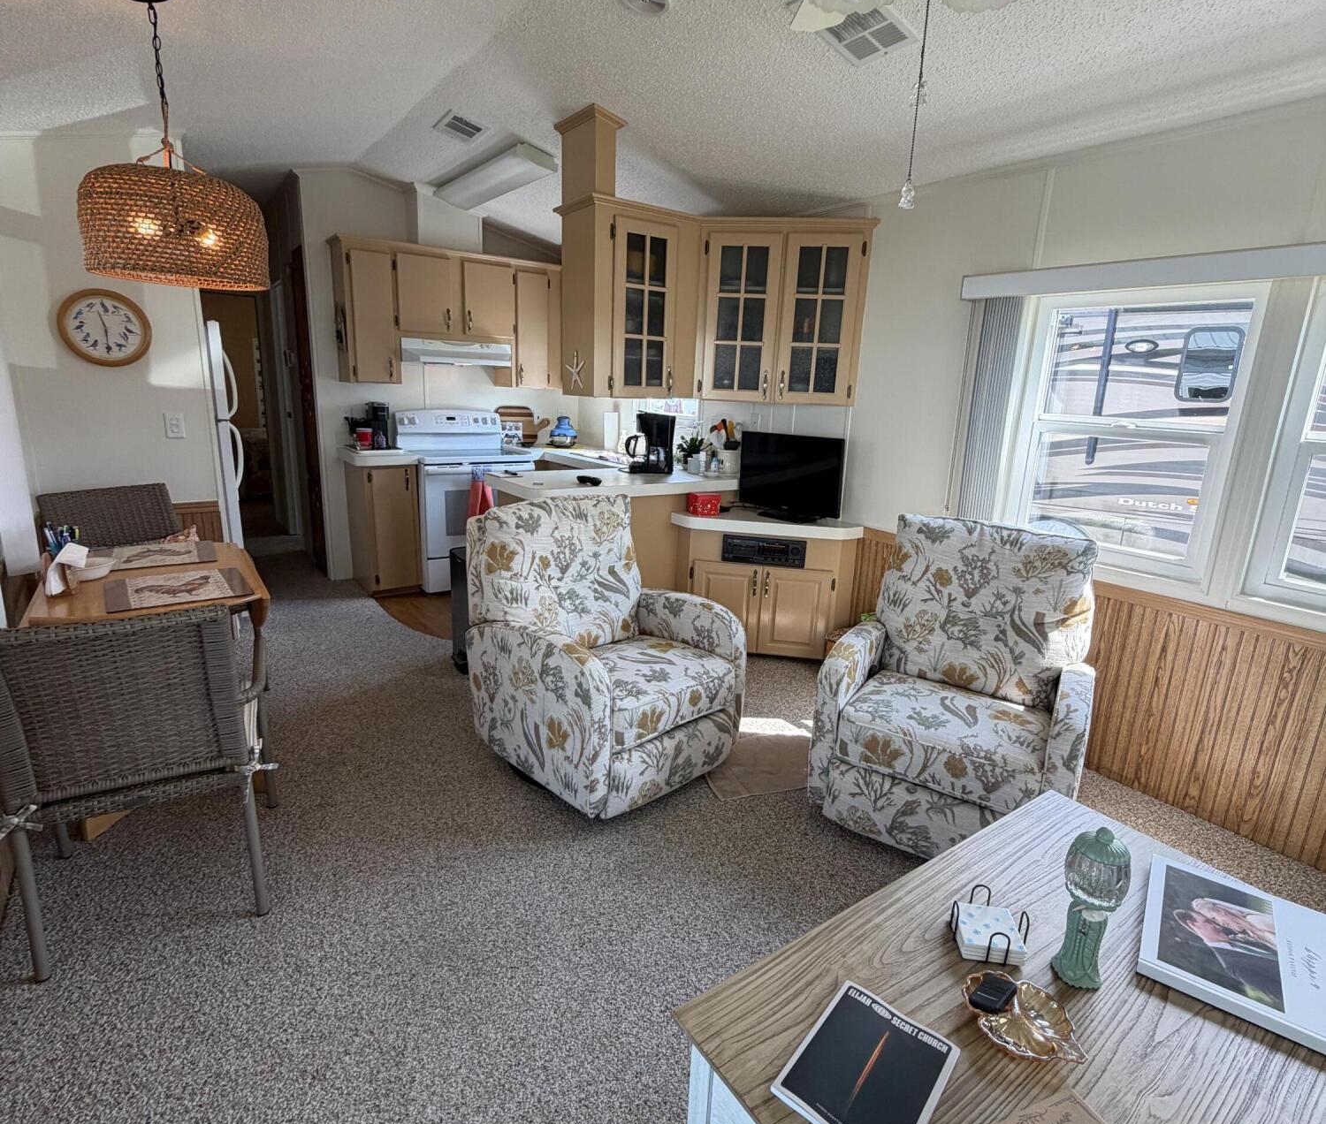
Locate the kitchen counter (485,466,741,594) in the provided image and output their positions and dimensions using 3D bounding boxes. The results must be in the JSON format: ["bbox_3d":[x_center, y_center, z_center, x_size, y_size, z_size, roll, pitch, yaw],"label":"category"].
[{"bbox_3d":[-0.237,-0.039,4.119,1.350,0.914,0.670,-8,17,-35],"label":"kitchen counter"}]

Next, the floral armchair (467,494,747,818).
[{"bbox_3d":[-0.226,0.273,2.767,0.870,0.980,0.760,16,19,42],"label":"floral armchair"}]

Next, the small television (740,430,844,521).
[{"bbox_3d":[0.659,-0.447,3.740,0.620,0.420,0.180,15,19,43],"label":"small television"}]

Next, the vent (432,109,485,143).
[{"bbox_3d":[-1.019,-2.178,3.602,0.195,0.030,0.300,6,9,-37],"label":"vent"}]

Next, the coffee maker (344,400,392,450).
[{"bbox_3d":[-1.936,-0.896,4.695,0.270,0.320,0.260,-8,18,-35],"label":"coffee maker"}]

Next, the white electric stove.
[{"bbox_3d":[-1.401,-0.453,5.056,0.760,1.180,0.680,-8,17,-35],"label":"white electric stove"}]

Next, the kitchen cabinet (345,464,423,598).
[{"bbox_3d":[-1.886,-0.253,4.821,0.345,0.870,0.590,-8,17,-35],"label":"kitchen cabinet"}]

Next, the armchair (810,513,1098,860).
[{"bbox_3d":[1.038,0.402,2.463,0.760,0.980,0.860,11,17,30],"label":"armchair"}]

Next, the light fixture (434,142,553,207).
[{"bbox_3d":[-0.971,-2.130,4.019,0.270,0.075,1.220,6,9,-38],"label":"light fixture"}]

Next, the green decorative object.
[{"bbox_3d":[0.727,0.571,1.210,0.115,0.261,0.115,12,18,35],"label":"green decorative object"}]

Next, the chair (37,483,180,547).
[{"bbox_3d":[-2.349,0.138,3.179,0.600,0.870,0.560,15,19,42],"label":"chair"}]

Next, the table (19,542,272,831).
[{"bbox_3d":[-1.702,0.412,2.472,0.600,0.740,0.850,-8,18,-35],"label":"table"}]

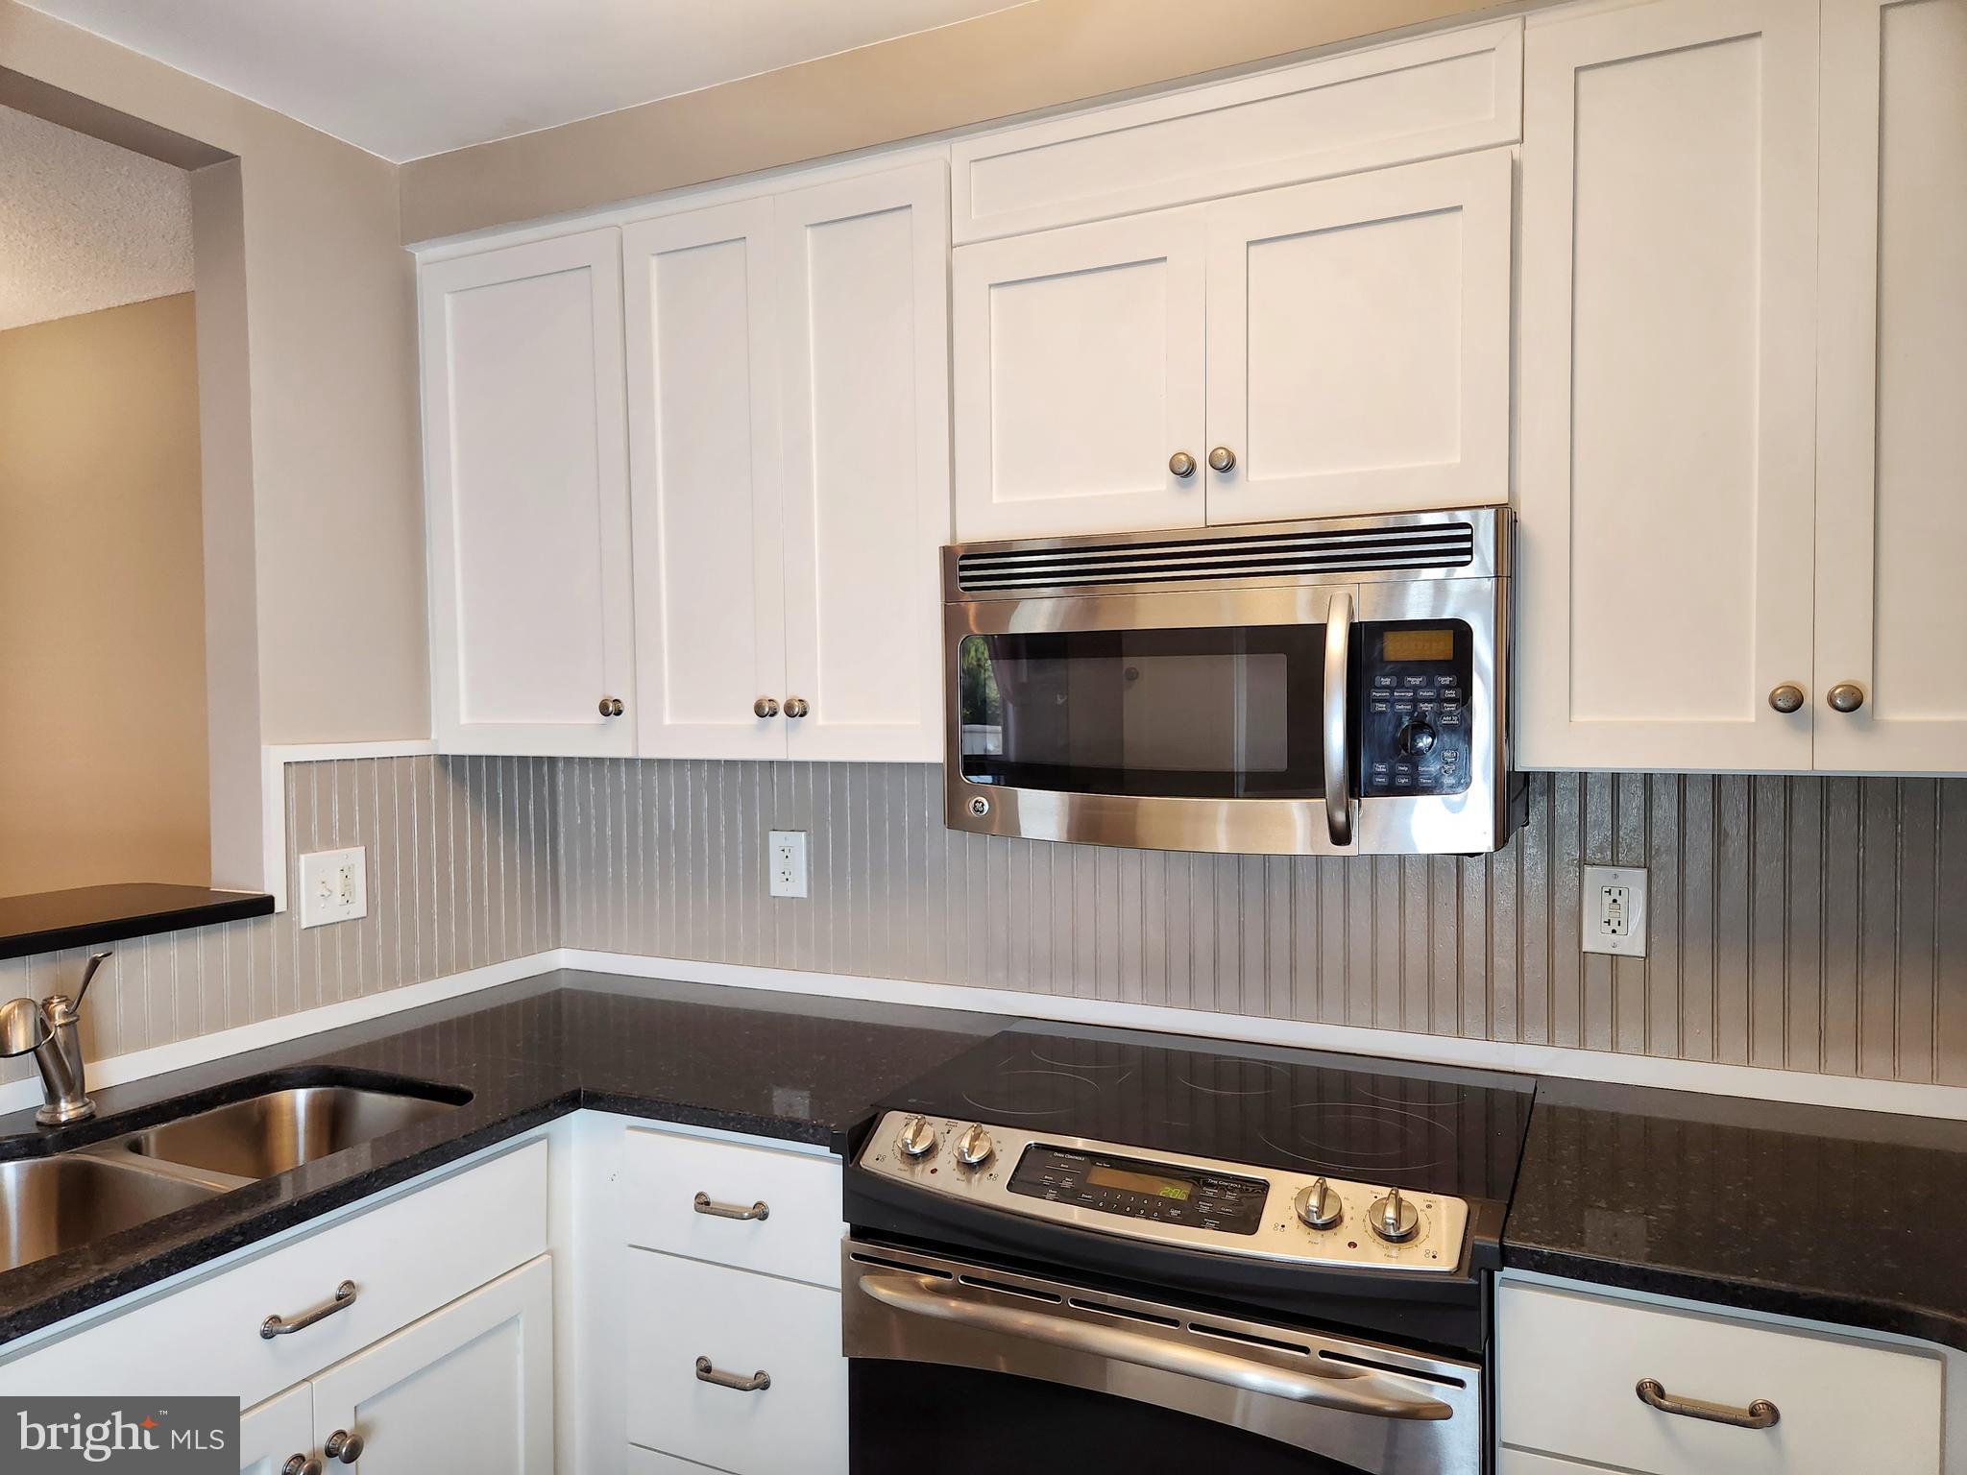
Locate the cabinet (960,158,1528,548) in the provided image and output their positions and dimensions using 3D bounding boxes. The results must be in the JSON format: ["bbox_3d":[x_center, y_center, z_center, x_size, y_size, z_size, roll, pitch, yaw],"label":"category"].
[{"bbox_3d":[0.365,-0.500,1.881,0.754,0.423,0.322,0,2,26],"label":"cabinet"}]

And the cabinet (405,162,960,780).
[{"bbox_3d":[-0.461,-0.413,2.283,1.064,0.885,0.322,0,2,26],"label":"cabinet"}]

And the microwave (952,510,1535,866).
[{"bbox_3d":[0.352,-0.071,1.847,0.758,0.410,0.425,0,2,26],"label":"microwave"}]

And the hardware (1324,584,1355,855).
[{"bbox_3d":[0.421,-0.021,1.548,0.026,0.304,0.047,0,2,26],"label":"hardware"}]

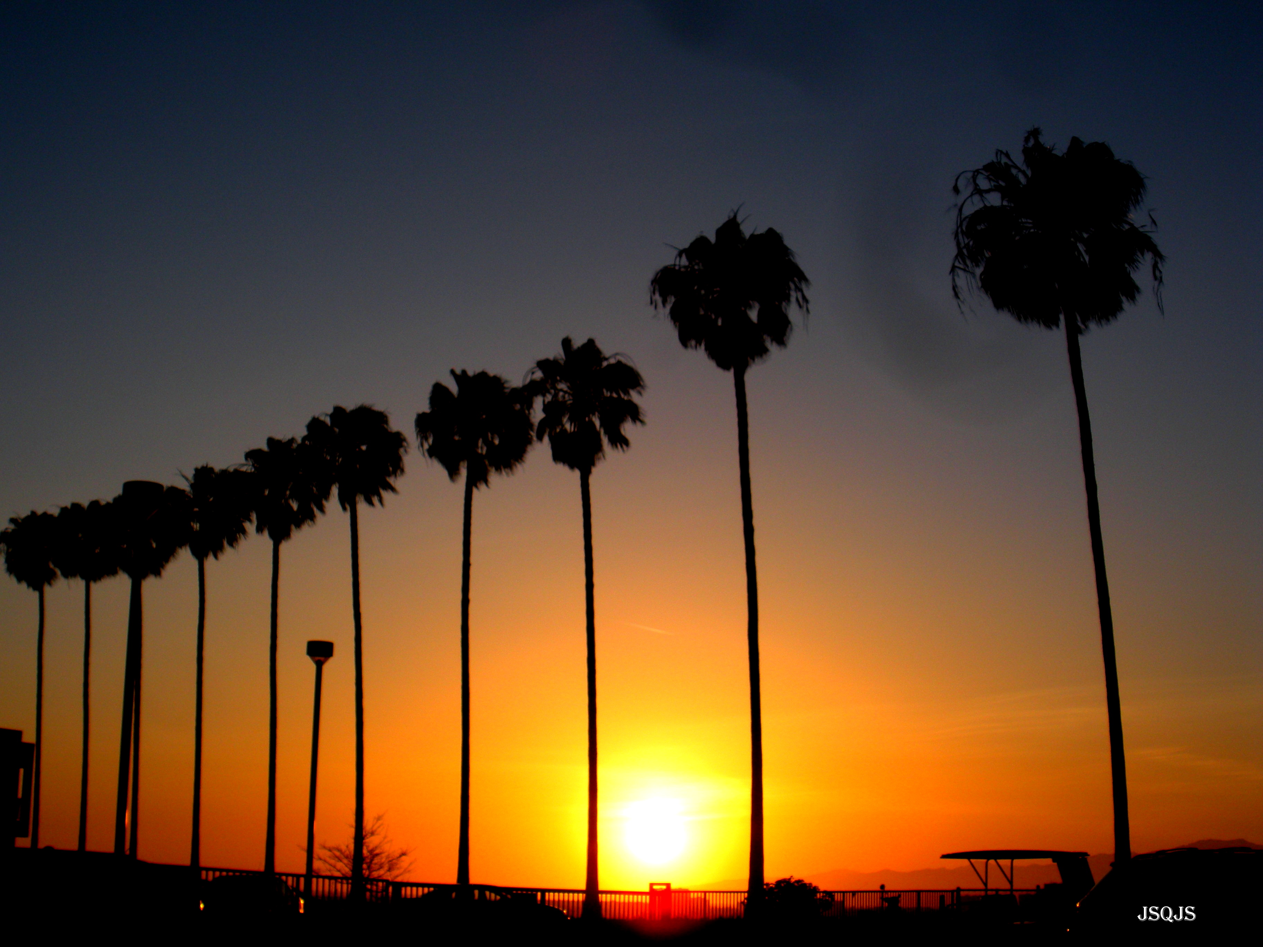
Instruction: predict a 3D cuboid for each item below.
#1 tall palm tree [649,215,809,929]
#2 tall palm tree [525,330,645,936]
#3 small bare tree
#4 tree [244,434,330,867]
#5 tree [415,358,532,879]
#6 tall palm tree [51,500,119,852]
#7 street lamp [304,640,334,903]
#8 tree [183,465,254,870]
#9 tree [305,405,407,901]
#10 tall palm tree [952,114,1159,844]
[{"bbox_3d":[2.593,1.990,49.307,4.260,18.713,4.260,0,-13,0],"label":"tall palm tree"},{"bbox_3d":[-1.375,4.269,55.445,3.444,17.144,3.444,0,-13,0],"label":"tall palm tree"},{"bbox_3d":[-9.636,13.912,68.371,3.591,3.415,3.591,0,-13,0],"label":"small bare tree"},{"bbox_3d":[-13.736,7.240,74.449,3.462,17.887,3.462,0,-13,0],"label":"tree"},{"bbox_3d":[-5.221,5.030,61.703,3.957,17.389,3.957,0,-13,0],"label":"tree"},{"bbox_3d":[-27.153,10.135,93.015,3.430,18.084,3.430,0,-13,0],"label":"tall palm tree"},{"bbox_3d":[-7.623,7.402,45.742,0.664,6.820,0.664,0,-13,0],"label":"street lamp"},{"bbox_3d":[-17.806,8.317,80.595,3.275,17.789,3.275,0,-13,0],"label":"tree"},{"bbox_3d":[-10.127,6.209,68.297,3.759,17.924,3.759,0,-13,0],"label":"tree"},{"bbox_3d":[9.270,0.621,40.223,4.625,16.942,4.625,0,-13,0],"label":"tall palm tree"}]

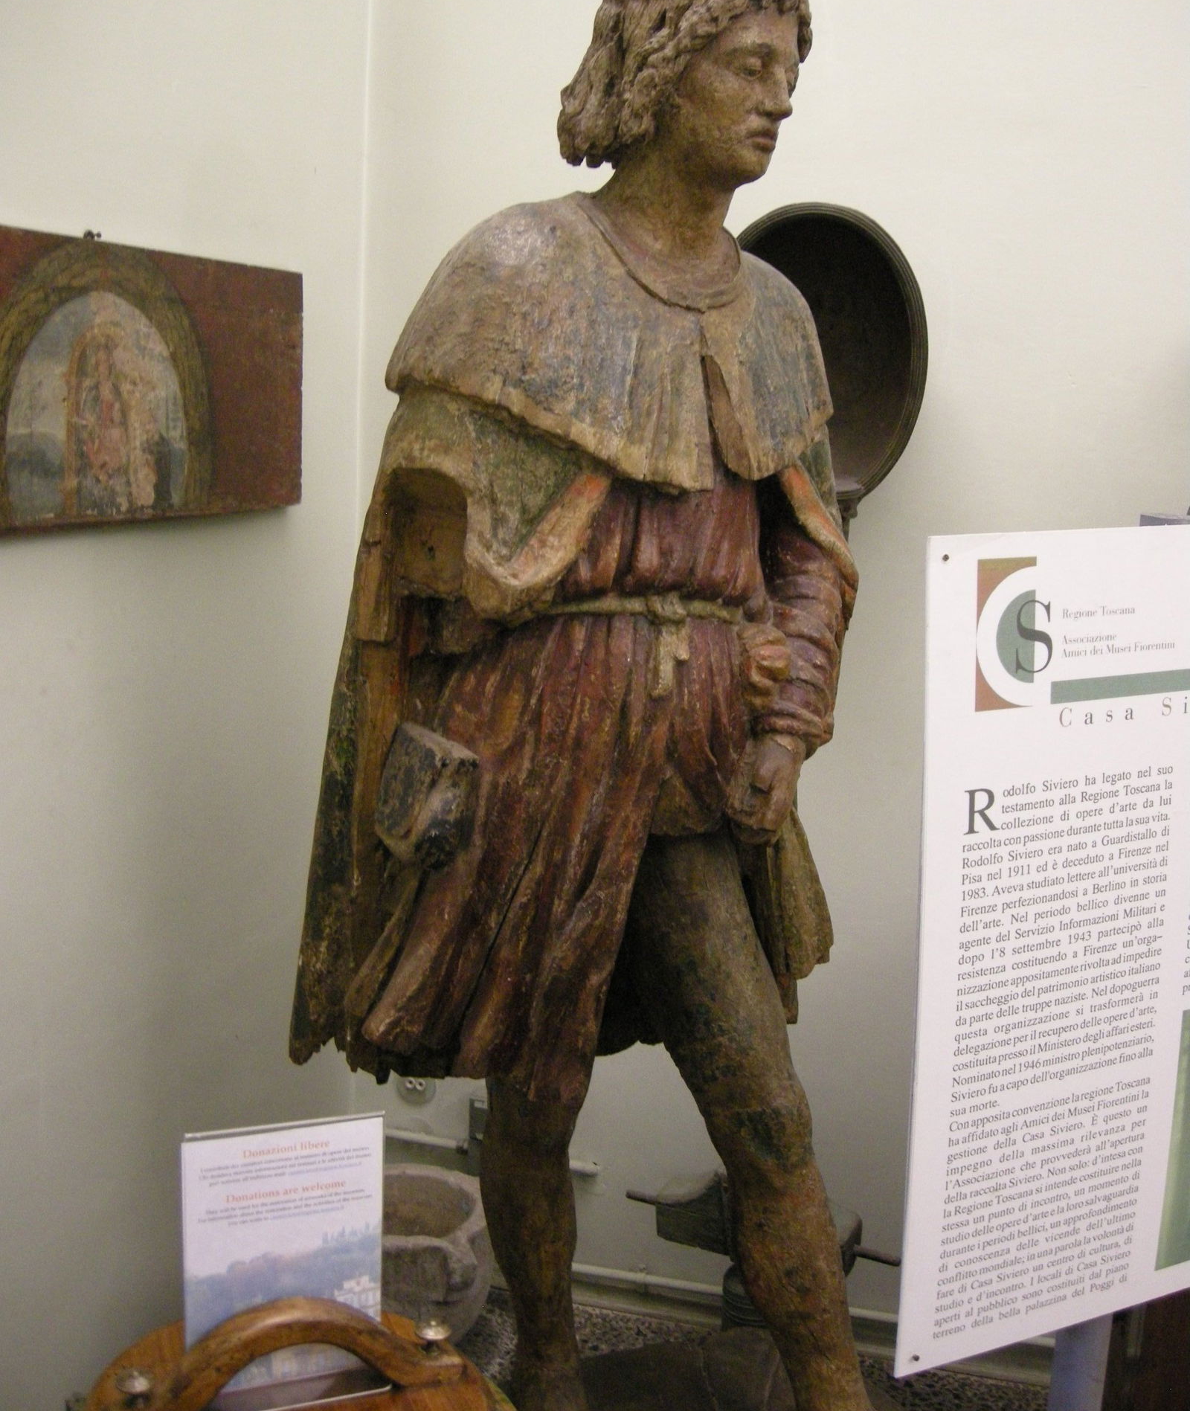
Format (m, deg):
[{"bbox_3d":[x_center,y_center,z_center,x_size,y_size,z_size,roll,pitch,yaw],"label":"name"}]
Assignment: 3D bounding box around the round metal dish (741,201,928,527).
[{"bbox_3d":[0.314,-0.470,2.288,0.400,0.450,0.150,10,12,36],"label":"round metal dish"}]

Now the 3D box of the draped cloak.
[{"bbox_3d":[-0.020,-0.067,1.756,0.520,0.960,0.380,-4,12,-33],"label":"draped cloak"}]

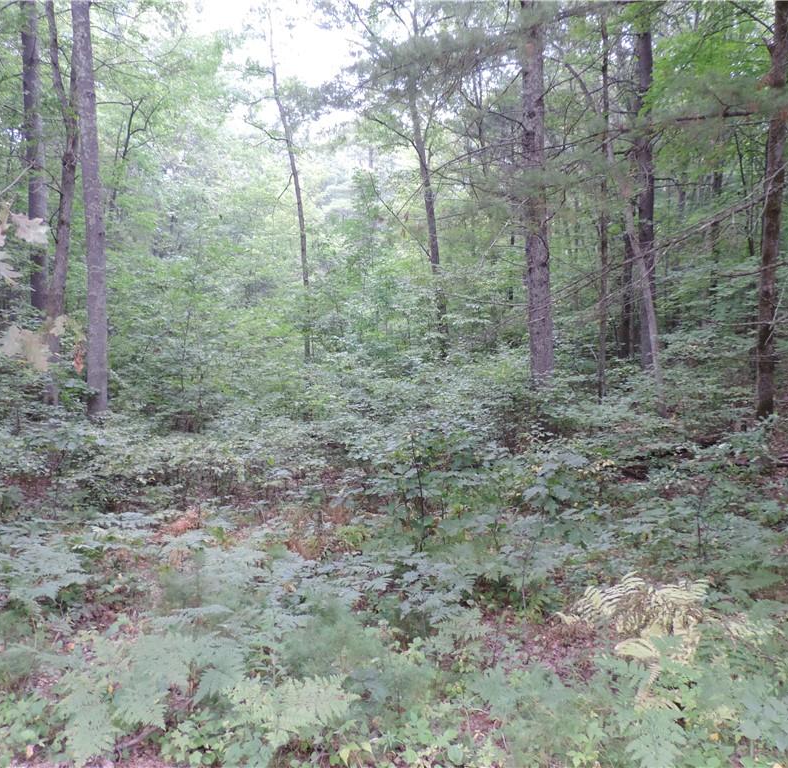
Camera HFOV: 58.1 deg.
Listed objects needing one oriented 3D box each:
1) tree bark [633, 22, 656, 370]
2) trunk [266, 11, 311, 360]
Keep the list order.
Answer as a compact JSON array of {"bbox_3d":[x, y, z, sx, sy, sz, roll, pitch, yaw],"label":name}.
[{"bbox_3d":[5.054,-3.630,14.180,0.380,6.830,0.360,0,6,0],"label":"tree bark"},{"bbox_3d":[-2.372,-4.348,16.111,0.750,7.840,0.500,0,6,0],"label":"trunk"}]

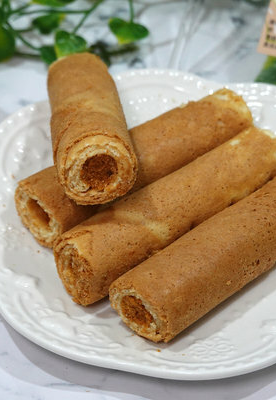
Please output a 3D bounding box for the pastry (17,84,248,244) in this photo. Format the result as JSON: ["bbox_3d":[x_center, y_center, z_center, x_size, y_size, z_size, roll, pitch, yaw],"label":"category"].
[{"bbox_3d":[0.001,-0.016,0.591,0.112,0.032,0.032,-28,51,-27],"label":"pastry"}]

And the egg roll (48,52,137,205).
[{"bbox_3d":[-0.021,-0.033,0.564,0.031,0.031,0.106,-3,25,-5],"label":"egg roll"}]

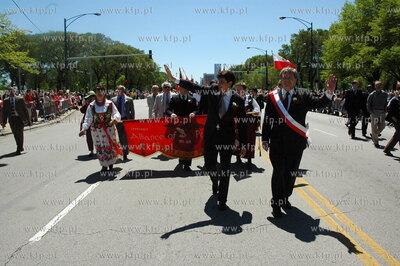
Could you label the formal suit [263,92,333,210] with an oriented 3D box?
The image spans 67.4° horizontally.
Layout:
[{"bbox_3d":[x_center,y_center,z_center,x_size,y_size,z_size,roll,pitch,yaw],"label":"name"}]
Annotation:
[{"bbox_3d":[1.206,0.193,3.725,0.830,1.470,0.520,0,7,7],"label":"formal suit"}]

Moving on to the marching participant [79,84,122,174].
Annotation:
[{"bbox_3d":[-1.926,-0.107,5.820,0.780,1.660,0.480,-1,7,-5],"label":"marching participant"}]

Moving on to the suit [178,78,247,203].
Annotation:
[{"bbox_3d":[0.163,0.098,3.920,0.850,1.600,0.600,1,8,11],"label":"suit"}]

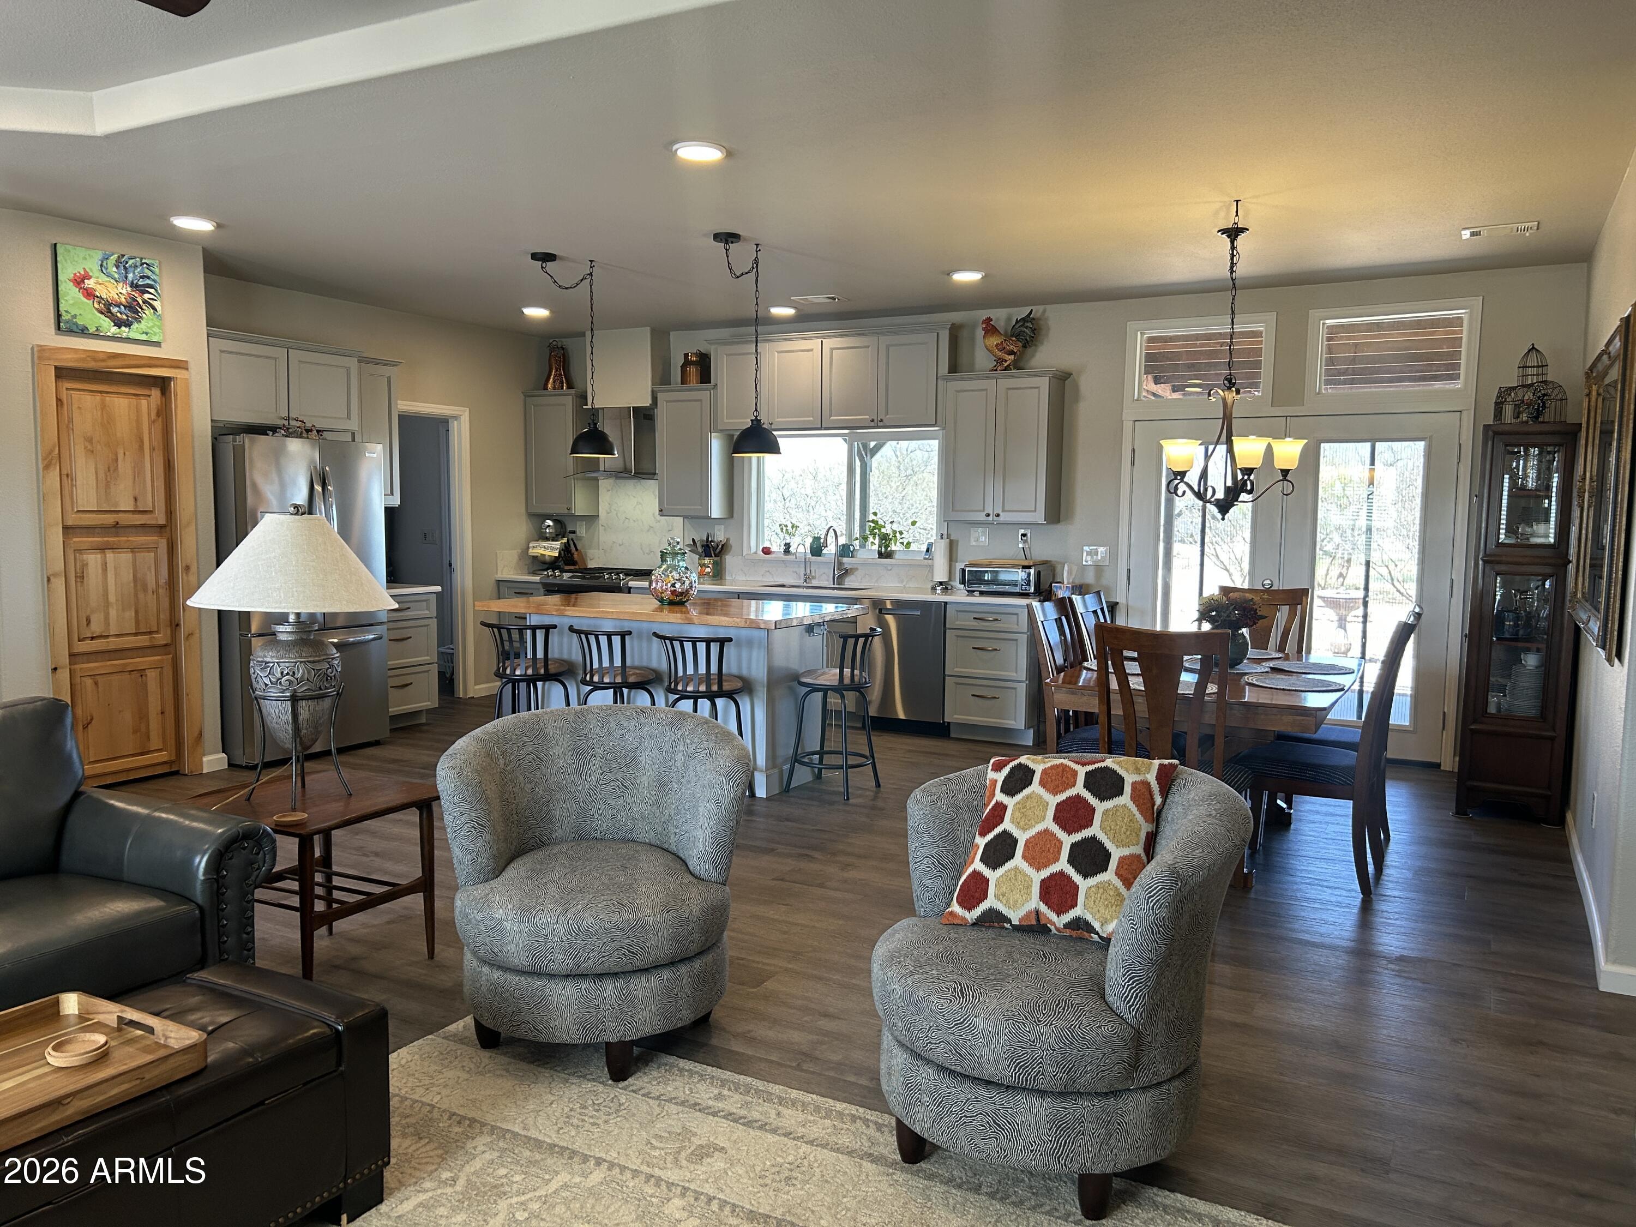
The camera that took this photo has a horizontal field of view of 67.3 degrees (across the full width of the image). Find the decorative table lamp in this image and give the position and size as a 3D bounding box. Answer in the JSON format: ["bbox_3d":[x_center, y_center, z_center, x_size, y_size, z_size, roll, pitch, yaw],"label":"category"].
[{"bbox_3d":[-1.633,0.120,3.835,0.655,0.920,0.655,-2,6,-23],"label":"decorative table lamp"}]

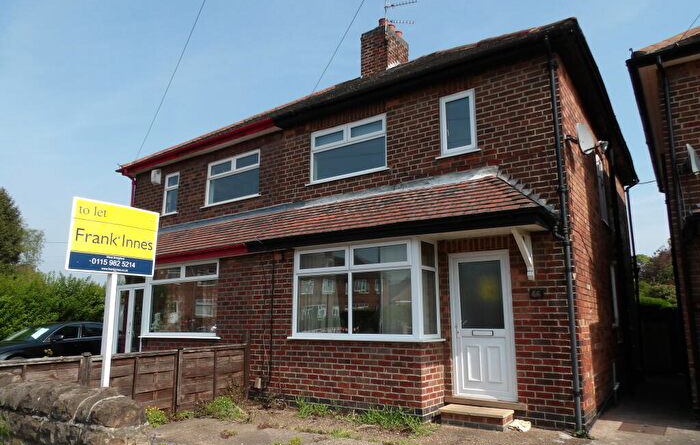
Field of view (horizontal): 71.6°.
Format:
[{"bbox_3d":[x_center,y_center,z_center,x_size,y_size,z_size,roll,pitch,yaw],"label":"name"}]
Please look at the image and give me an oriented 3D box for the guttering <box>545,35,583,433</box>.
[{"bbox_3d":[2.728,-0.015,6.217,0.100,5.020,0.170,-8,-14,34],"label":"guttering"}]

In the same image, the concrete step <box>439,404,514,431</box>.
[{"bbox_3d":[1.639,2.535,6.308,0.875,0.190,0.480,-8,-14,34],"label":"concrete step"}]

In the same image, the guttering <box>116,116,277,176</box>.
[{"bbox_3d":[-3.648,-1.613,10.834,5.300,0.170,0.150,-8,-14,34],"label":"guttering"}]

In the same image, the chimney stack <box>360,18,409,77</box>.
[{"bbox_3d":[0.937,-4.475,12.849,0.743,1.690,1.150,-8,-14,34],"label":"chimney stack"}]

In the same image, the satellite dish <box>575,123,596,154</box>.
[{"bbox_3d":[3.118,-1.112,6.426,0.490,0.460,0.140,9,-15,-39],"label":"satellite dish"}]

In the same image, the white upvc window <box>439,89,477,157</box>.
[{"bbox_3d":[1.651,-1.492,7.355,0.564,0.972,0.120,-8,-14,34],"label":"white upvc window"}]

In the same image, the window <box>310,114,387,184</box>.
[{"bbox_3d":[-0.051,-1.284,8.645,1.640,1.000,0.090,-8,-14,34],"label":"window"}]

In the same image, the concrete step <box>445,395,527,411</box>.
[{"bbox_3d":[1.833,2.437,6.563,1.130,0.080,0.200,-8,-14,34],"label":"concrete step"}]

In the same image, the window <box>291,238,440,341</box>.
[{"bbox_3d":[0.203,1.065,7.411,2.220,1.390,0.660,-8,-14,34],"label":"window"}]

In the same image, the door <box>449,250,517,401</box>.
[{"bbox_3d":[1.835,1.401,6.765,0.885,2.000,0.100,-8,-14,34],"label":"door"}]

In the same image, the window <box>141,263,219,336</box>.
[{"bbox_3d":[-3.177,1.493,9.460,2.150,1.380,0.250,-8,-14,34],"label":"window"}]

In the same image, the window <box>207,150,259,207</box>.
[{"bbox_3d":[-2.438,-0.892,10.134,1.597,0.977,0.120,-8,-14,34],"label":"window"}]

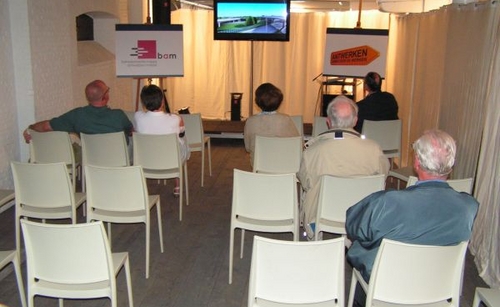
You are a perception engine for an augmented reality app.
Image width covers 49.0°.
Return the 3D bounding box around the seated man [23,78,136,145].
[{"bbox_3d":[-1.606,-0.097,5.418,1.000,1.260,0.820,2,13,6],"label":"seated man"}]

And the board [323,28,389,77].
[{"bbox_3d":[1.506,-1.416,7.774,0.910,0.680,0.040,3,13,13],"label":"board"}]

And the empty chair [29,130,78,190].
[{"bbox_3d":[-1.840,0.145,5.371,0.450,0.820,0.500,2,13,9],"label":"empty chair"}]

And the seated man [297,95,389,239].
[{"bbox_3d":[0.632,0.214,3.995,0.620,1.300,0.820,0,13,-2],"label":"seated man"}]

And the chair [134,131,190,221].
[{"bbox_3d":[-0.851,0.174,5.259,0.450,0.820,0.500,1,13,2],"label":"chair"}]

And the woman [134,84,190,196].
[{"bbox_3d":[-0.831,-0.077,5.417,0.480,1.240,0.800,1,13,2],"label":"woman"}]

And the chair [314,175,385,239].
[{"bbox_3d":[0.674,0.496,3.856,0.450,0.820,0.500,0,13,-1],"label":"chair"}]

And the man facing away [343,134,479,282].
[{"bbox_3d":[0.736,0.449,2.971,0.630,1.290,0.850,-1,13,-6],"label":"man facing away"}]

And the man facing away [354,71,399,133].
[{"bbox_3d":[1.429,-0.286,6.317,0.540,1.310,0.820,0,12,-5],"label":"man facing away"}]

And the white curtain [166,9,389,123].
[{"bbox_3d":[0.496,-1.431,9.207,3.750,1.950,0.150,2,13,6],"label":"white curtain"}]

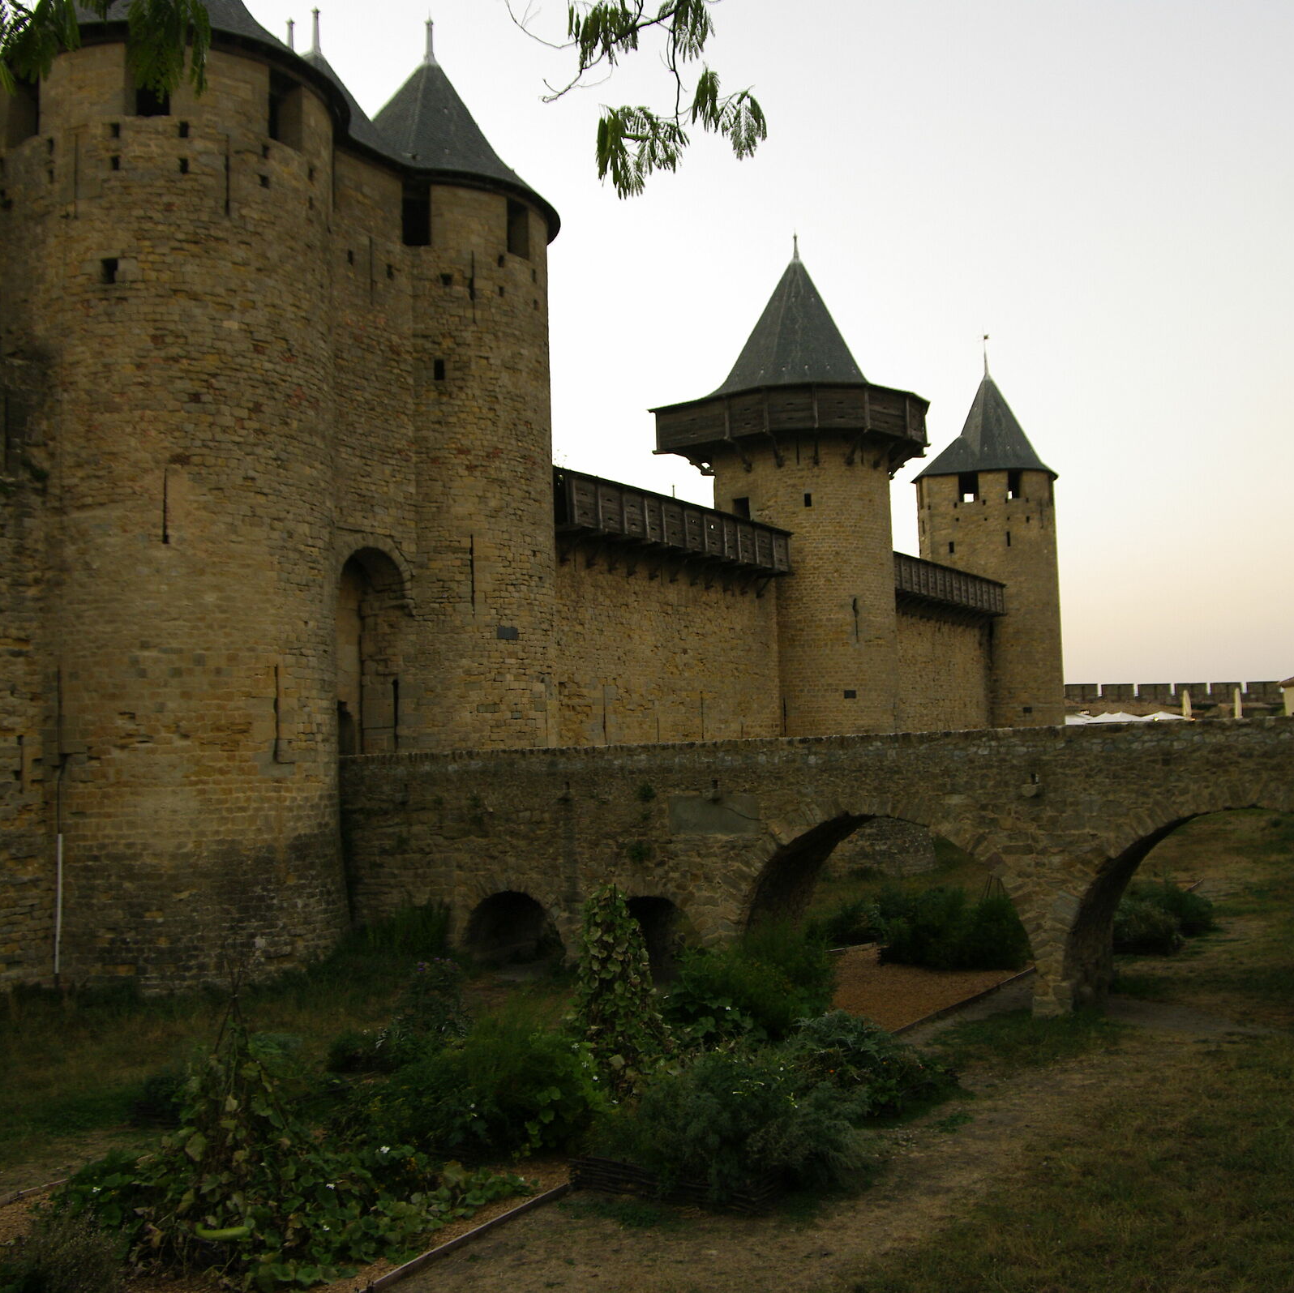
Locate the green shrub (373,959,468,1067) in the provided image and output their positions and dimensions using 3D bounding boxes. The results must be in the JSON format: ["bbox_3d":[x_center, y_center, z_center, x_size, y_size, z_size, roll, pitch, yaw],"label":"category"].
[{"bbox_3d":[-3.802,6.046,21.680,1.628,1.643,1.465,-1,-4,-10],"label":"green shrub"}]

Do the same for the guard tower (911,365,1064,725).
[{"bbox_3d":[20.087,-4.493,75.889,8.300,23.561,8.300,-4,-4,31],"label":"guard tower"}]

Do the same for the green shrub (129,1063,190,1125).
[{"bbox_3d":[-5.984,5.446,15.993,0.800,0.780,0.800,-2,-4,0],"label":"green shrub"}]

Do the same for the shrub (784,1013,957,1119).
[{"bbox_3d":[3.218,5.917,18.854,2.539,1.203,2.158,-2,-4,9],"label":"shrub"}]

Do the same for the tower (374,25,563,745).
[{"bbox_3d":[-6.625,-6.838,41.009,7.800,26.117,7.800,-4,-4,34],"label":"tower"}]

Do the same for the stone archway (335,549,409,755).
[{"bbox_3d":[-7.069,0.576,31.056,1.400,5.714,2.300,-4,-4,31],"label":"stone archway"}]

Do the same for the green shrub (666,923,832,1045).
[{"bbox_3d":[1.800,5.885,23.031,3.094,1.861,2.630,-2,-4,4],"label":"green shrub"}]

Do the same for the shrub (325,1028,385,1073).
[{"bbox_3d":[-4.723,6.567,21.343,1.172,0.606,1.055,-1,-4,-13],"label":"shrub"}]

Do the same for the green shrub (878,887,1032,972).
[{"bbox_3d":[6.963,6.276,29.420,3.519,1.632,2.639,-2,-4,13],"label":"green shrub"}]

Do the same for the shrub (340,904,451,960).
[{"bbox_3d":[-5.319,5.917,27.184,2.300,1.250,1.300,-2,-4,0],"label":"shrub"}]

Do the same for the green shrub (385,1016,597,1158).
[{"bbox_3d":[-2.157,5.820,17.534,3.040,1.494,2.128,-1,-4,-7],"label":"green shrub"}]

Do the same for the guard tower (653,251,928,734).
[{"bbox_3d":[6.160,-5.051,53.026,10.400,22.570,10.800,-4,-4,31],"label":"guard tower"}]

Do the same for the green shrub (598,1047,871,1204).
[{"bbox_3d":[0.871,4.855,13.412,2.650,1.200,2.100,-2,-4,0],"label":"green shrub"}]

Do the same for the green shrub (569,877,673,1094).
[{"bbox_3d":[-0.315,4.350,16.253,1.350,2.650,1.300,-2,-4,0],"label":"green shrub"}]

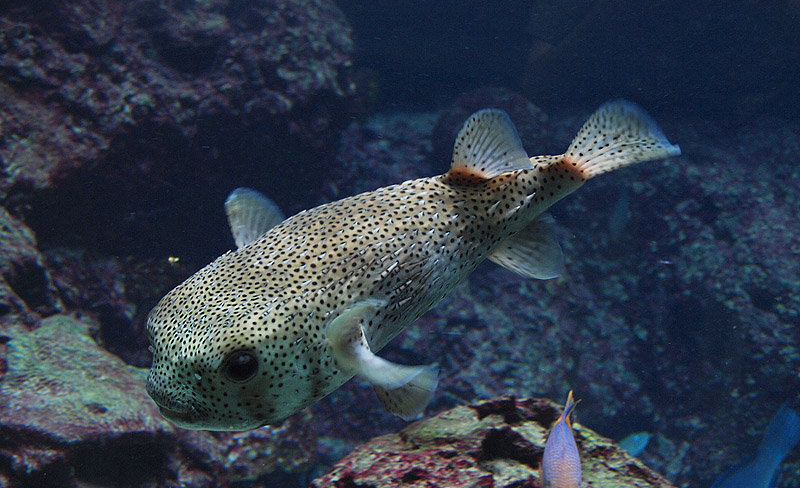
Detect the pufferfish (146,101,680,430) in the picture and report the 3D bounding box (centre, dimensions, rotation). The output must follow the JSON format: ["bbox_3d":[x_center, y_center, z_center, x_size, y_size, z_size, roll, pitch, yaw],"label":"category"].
[{"bbox_3d":[0.005,0.010,1.118,0.480,0.160,0.190,-29,21,-28],"label":"pufferfish"}]

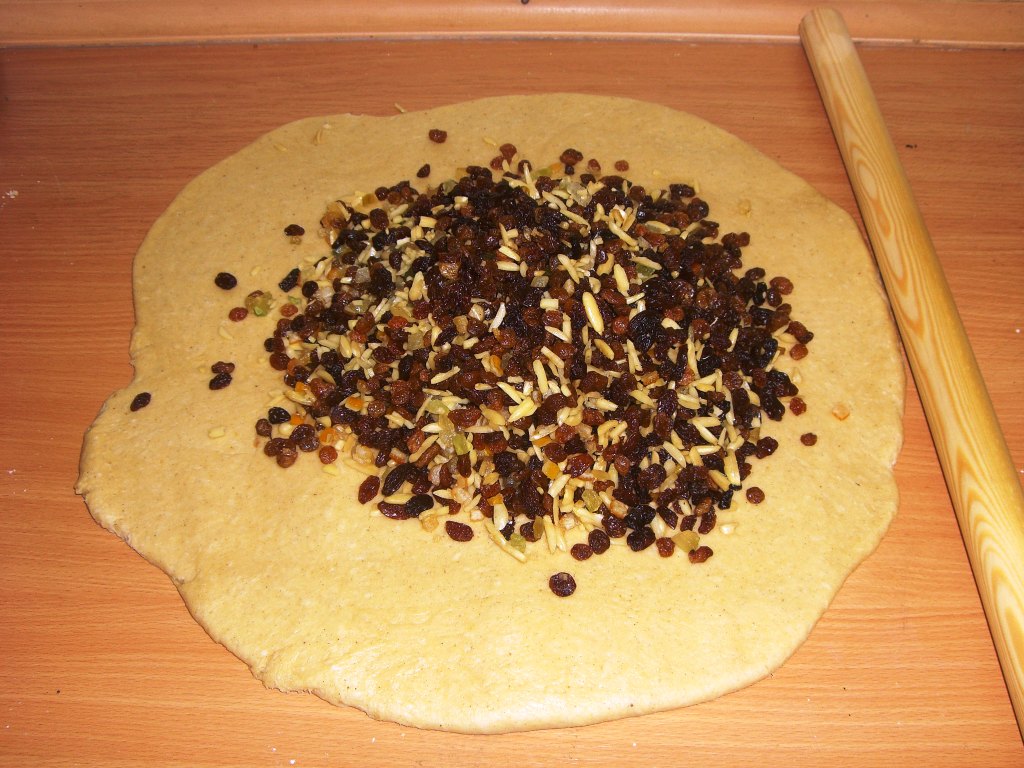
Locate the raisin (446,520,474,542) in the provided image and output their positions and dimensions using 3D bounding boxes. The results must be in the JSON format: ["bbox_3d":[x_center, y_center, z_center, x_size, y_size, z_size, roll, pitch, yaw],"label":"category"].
[{"bbox_3d":[-0.024,0.068,0.516,0.014,0.007,0.009,23,53,19],"label":"raisin"}]

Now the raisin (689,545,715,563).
[{"bbox_3d":[0.085,0.077,0.509,0.012,0.006,0.008,-15,51,-12],"label":"raisin"}]

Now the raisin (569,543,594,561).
[{"bbox_3d":[0.032,0.076,0.509,0.010,0.006,0.008,9,50,8],"label":"raisin"}]

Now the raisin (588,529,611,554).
[{"bbox_3d":[0.040,0.072,0.513,0.009,0.007,0.012,-4,49,-4],"label":"raisin"}]

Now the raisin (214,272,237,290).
[{"bbox_3d":[-0.159,-0.057,0.624,0.013,0.008,0.010,24,53,19],"label":"raisin"}]

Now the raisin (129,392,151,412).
[{"bbox_3d":[-0.188,0.009,0.568,0.007,0.006,0.013,25,53,20],"label":"raisin"}]

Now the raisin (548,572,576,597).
[{"bbox_3d":[0.022,0.089,0.497,0.012,0.009,0.011,0,49,0],"label":"raisin"}]

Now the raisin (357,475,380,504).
[{"bbox_3d":[-0.068,0.050,0.532,0.009,0.007,0.015,16,51,13],"label":"raisin"}]

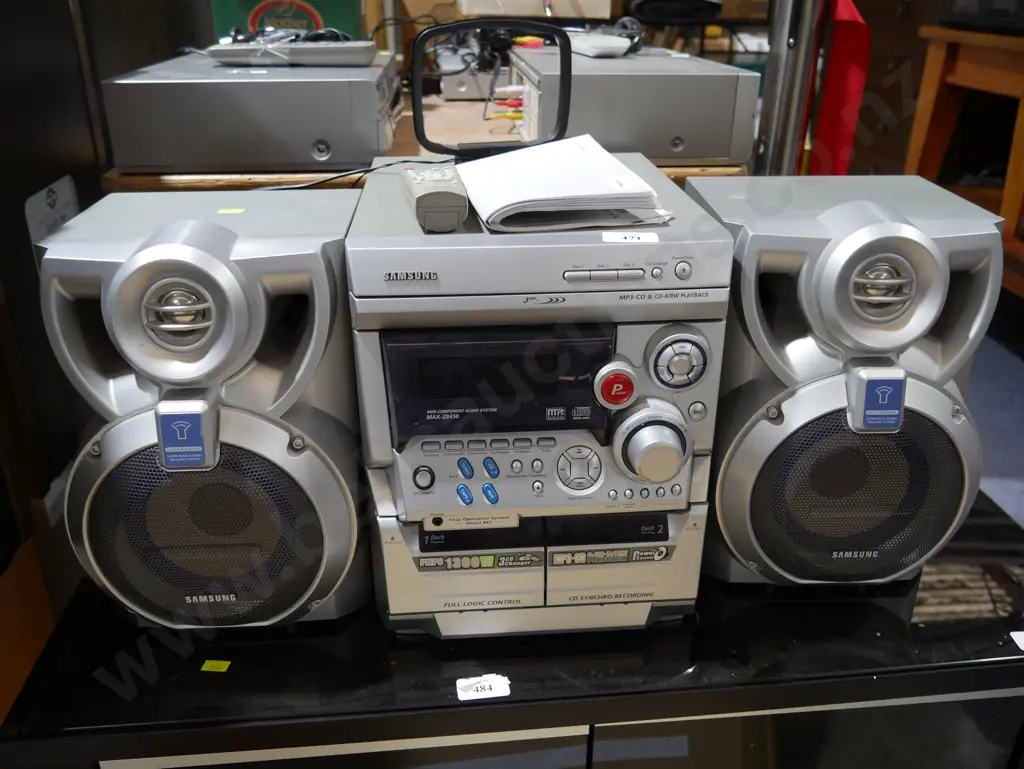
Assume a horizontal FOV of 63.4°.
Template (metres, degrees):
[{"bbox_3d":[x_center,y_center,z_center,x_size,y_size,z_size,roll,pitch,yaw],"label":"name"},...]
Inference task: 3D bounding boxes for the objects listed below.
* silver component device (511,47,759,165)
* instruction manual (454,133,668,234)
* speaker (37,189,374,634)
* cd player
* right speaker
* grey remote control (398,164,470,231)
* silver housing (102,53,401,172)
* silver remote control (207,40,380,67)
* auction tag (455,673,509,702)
[{"bbox_3d":[0.141,-0.402,1.165,0.258,0.103,0.424,-2,26,-5],"label":"silver component device"},{"bbox_3d":[0.030,-0.170,0.679,0.145,0.030,0.200,-6,27,-11],"label":"instruction manual"},{"bbox_3d":[-0.228,0.018,0.696,0.214,0.319,0.188,-2,27,-3],"label":"speaker"},{"bbox_3d":[0.012,-0.008,0.748,0.269,0.325,0.316,-2,27,-4],"label":"cd player"},{"bbox_3d":[0.267,-0.005,0.743,0.214,0.319,0.191,-1,27,-2],"label":"right speaker"},{"bbox_3d":[-0.066,-0.156,0.656,0.043,0.027,0.165,-5,27,-10],"label":"grey remote control"},{"bbox_3d":[-0.318,-0.383,1.125,0.300,0.098,0.419,-2,26,-4],"label":"silver housing"},{"bbox_3d":[-0.278,-0.419,1.055,0.215,0.026,0.055,0,26,1],"label":"silver remote control"},{"bbox_3d":[-0.022,0.233,0.637,0.038,0.002,0.022,-2,26,-4],"label":"auction tag"}]

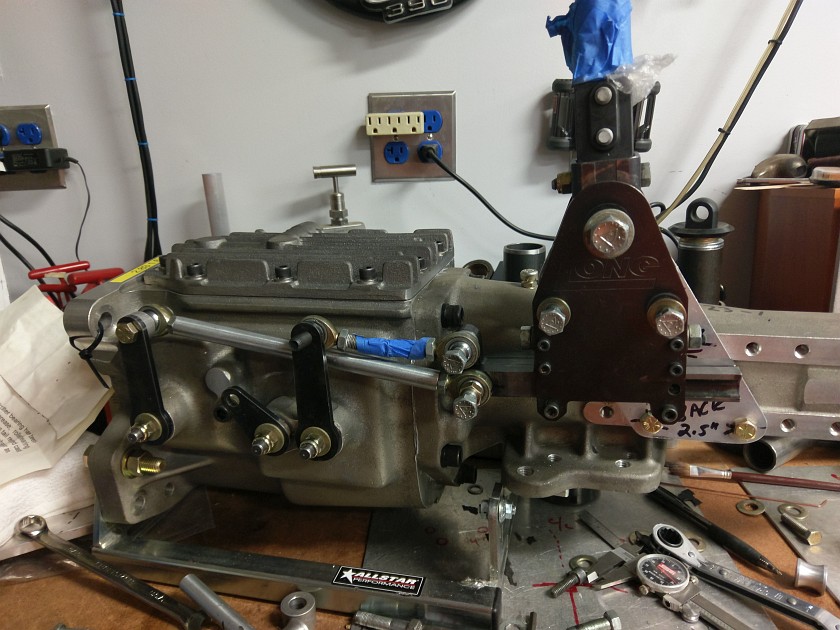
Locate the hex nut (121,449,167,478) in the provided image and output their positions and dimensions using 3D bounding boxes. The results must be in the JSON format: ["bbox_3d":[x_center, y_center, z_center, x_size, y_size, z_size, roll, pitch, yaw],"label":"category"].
[{"bbox_3d":[-0.217,0.117,0.497,0.031,0.021,0.021,3,19,14],"label":"hex nut"}]

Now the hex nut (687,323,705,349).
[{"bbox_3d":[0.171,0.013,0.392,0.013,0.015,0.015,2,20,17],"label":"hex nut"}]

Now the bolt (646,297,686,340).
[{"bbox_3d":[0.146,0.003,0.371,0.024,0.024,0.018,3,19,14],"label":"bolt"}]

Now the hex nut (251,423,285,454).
[{"bbox_3d":[-0.116,0.096,0.470,0.024,0.024,0.021,2,20,17],"label":"hex nut"}]

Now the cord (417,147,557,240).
[{"bbox_3d":[0.091,-0.162,0.848,0.190,0.130,0.050,1,20,5],"label":"cord"}]

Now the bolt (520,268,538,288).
[{"bbox_3d":[0.084,-0.028,0.485,0.014,0.015,0.014,3,19,14],"label":"bolt"}]

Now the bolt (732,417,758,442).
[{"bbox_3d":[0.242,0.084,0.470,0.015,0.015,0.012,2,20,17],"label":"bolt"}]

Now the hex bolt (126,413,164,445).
[{"bbox_3d":[-0.204,0.085,0.467,0.021,0.021,0.022,3,19,14],"label":"hex bolt"}]

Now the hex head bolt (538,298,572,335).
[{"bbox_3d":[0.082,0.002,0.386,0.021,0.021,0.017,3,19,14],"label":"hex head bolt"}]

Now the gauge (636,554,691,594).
[{"bbox_3d":[0.163,0.176,0.424,0.033,0.010,0.033,-12,21,-28],"label":"gauge"}]

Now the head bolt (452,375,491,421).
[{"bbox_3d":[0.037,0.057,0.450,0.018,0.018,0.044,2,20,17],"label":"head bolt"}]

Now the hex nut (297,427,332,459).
[{"bbox_3d":[-0.079,0.097,0.460,0.024,0.024,0.022,2,20,17],"label":"hex nut"}]

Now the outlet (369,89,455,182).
[{"bbox_3d":[-0.009,-0.235,0.840,0.116,0.114,0.008,0,19,6],"label":"outlet"}]

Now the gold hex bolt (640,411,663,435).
[{"bbox_3d":[0.167,0.078,0.455,0.015,0.015,0.009,3,19,14],"label":"gold hex bolt"}]

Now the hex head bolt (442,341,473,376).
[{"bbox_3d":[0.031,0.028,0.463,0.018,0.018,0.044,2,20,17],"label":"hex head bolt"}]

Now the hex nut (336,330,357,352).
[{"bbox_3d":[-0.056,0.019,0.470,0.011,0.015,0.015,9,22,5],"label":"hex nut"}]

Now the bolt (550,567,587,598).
[{"bbox_3d":[0.102,0.184,0.429,0.029,0.013,0.013,-17,25,-28],"label":"bolt"}]

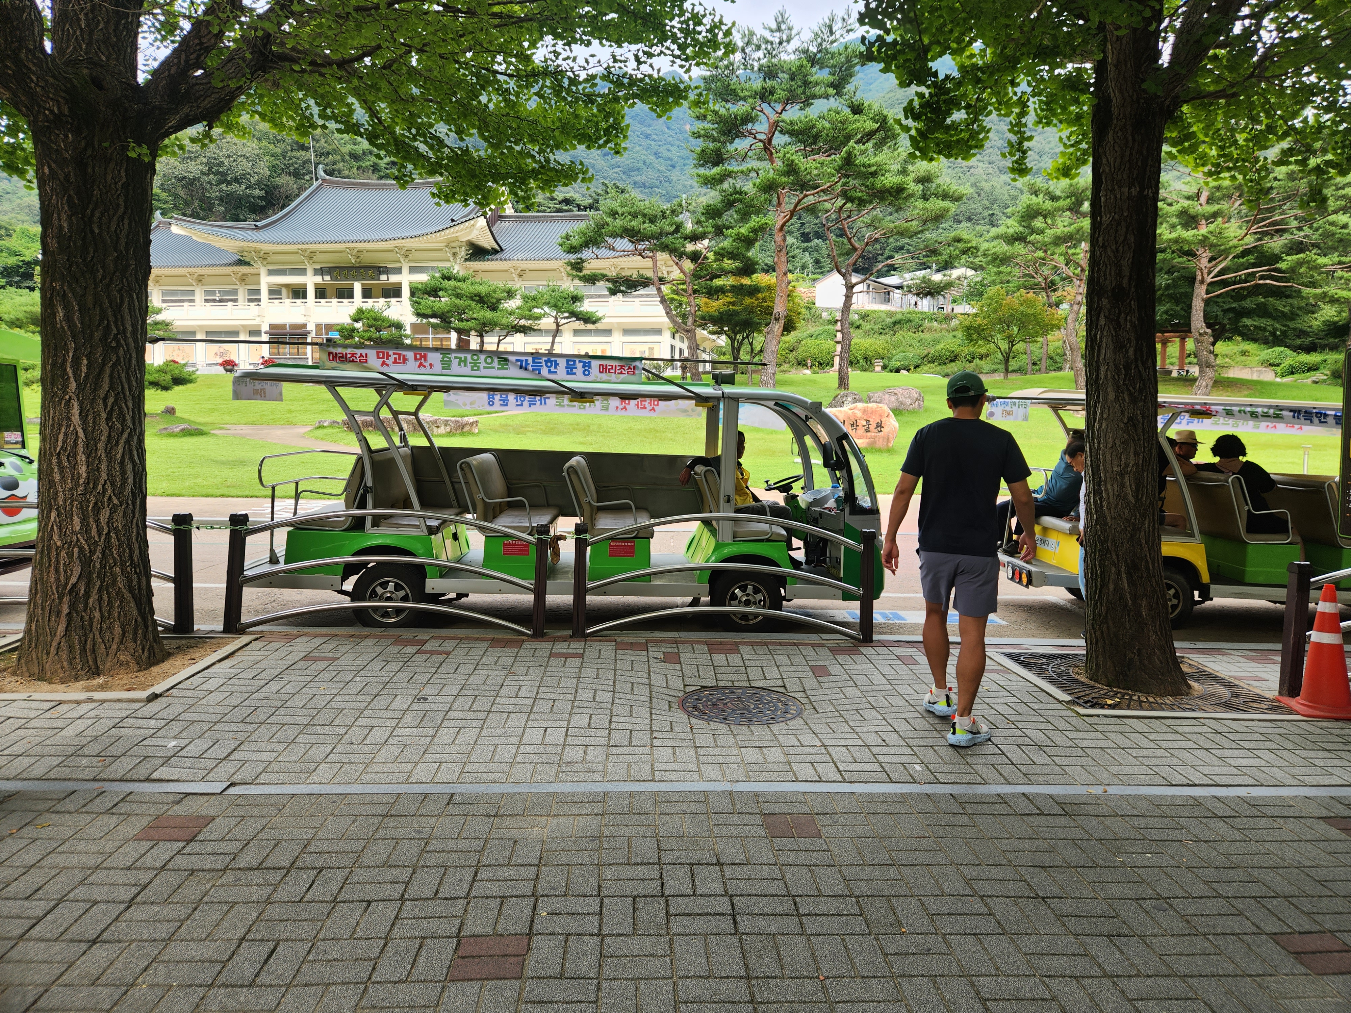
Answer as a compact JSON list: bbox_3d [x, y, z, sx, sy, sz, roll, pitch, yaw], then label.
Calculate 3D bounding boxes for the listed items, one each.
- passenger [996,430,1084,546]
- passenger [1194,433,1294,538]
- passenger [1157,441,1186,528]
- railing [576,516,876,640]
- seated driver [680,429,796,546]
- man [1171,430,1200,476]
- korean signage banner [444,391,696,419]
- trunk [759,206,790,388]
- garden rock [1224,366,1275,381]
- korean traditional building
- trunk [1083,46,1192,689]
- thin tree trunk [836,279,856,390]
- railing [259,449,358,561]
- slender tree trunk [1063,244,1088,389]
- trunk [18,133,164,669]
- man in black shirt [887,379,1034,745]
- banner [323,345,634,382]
[{"bbox_3d":[3.200,-0.130,7.850,0.880,1.120,0.550,2,5,6],"label":"passenger"},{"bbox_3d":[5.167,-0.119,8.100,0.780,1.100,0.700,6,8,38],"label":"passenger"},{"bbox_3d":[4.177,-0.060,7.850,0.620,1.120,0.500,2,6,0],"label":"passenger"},{"bbox_3d":[0.335,0.485,6.100,2.080,0.880,0.110,1,5,-3],"label":"railing"},{"bbox_3d":[0.550,-0.070,7.650,0.980,1.150,0.600,1,5,-4],"label":"seated driver"},{"bbox_3d":[4.740,-0.160,8.350,0.700,1.150,0.550,2,5,6],"label":"man"},{"bbox_3d":[-0.902,-0.911,7.870,2.220,0.190,0.030,1,6,-3],"label":"korean signage banner"},{"bbox_3d":[3.758,-7.855,34.000,1.080,7.000,0.850,1,6,-3],"label":"trunk"},{"bbox_3d":[33.322,-7.734,52.000,2.800,0.860,1.100,1,6,-3],"label":"garden rock"},{"bbox_3d":[-23.400,-19.400,75.300,49.000,16.600,19.000,2,5,10],"label":"korean traditional building"},{"bbox_3d":[2.630,-0.770,5.200,0.580,3.750,0.560,-2,5,6],"label":"trunk"},{"bbox_3d":[7.004,-7.069,37.000,0.700,4.550,0.600,1,6,-3],"label":"thin tree trunk"},{"bbox_3d":[-2.971,-0.025,7.363,0.520,0.830,1.050,1,6,-3],"label":"railing"},{"bbox_3d":[16.950,-8.040,38.000,1.050,6.100,0.800,1,5,0],"label":"slender tree trunk"},{"bbox_3d":[-3.290,-0.590,5.020,0.720,3.000,0.700,1,5,-17],"label":"trunk"},{"bbox_3d":[1.375,0.235,4.430,0.720,1.760,0.580,2,5,10],"label":"man in black shirt"},{"bbox_3d":[-1.360,-0.995,6.270,2.240,0.185,0.030,1,6,-3],"label":"banner"}]

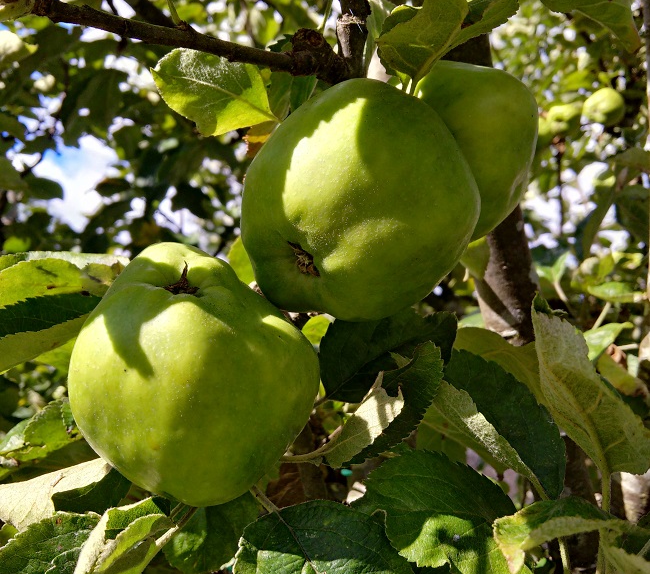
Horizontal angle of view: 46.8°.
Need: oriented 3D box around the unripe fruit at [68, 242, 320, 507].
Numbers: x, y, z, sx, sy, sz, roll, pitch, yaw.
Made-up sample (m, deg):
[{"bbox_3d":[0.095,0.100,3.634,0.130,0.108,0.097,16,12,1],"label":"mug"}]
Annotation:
[{"bbox_3d":[-0.045,0.031,0.262,0.085,0.085,0.083,-4,-49,4],"label":"unripe fruit"}]

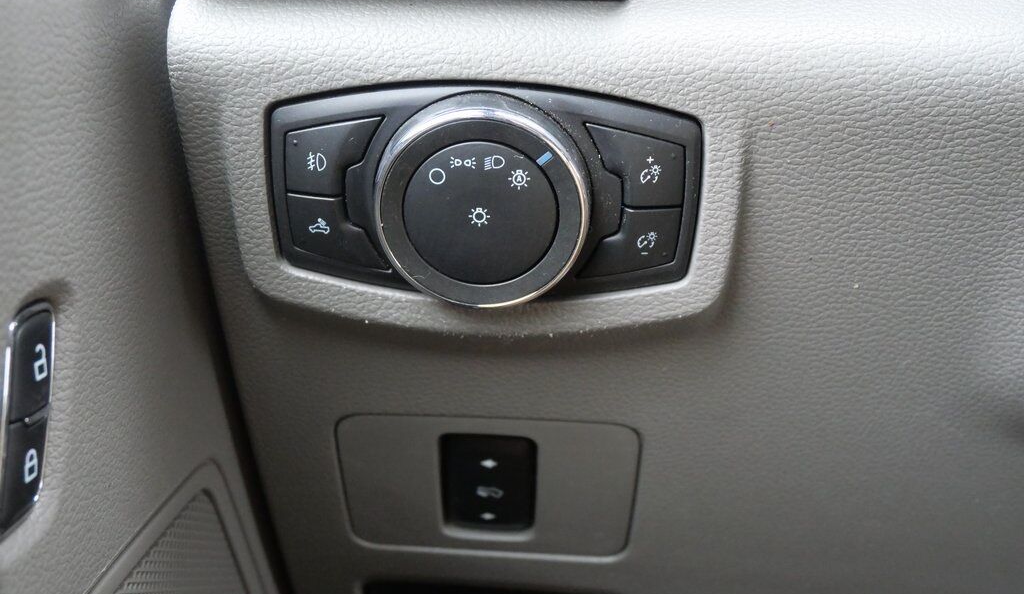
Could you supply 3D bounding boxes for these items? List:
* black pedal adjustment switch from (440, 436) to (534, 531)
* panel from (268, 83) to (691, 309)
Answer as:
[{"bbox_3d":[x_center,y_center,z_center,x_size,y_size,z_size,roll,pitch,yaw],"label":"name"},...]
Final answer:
[{"bbox_3d":[-0.008,0.061,0.342,0.033,0.043,0.010,2,32,1],"label":"black pedal adjustment switch"},{"bbox_3d":[-0.009,-0.027,0.293,0.126,0.070,0.027,2,28,3],"label":"panel"}]

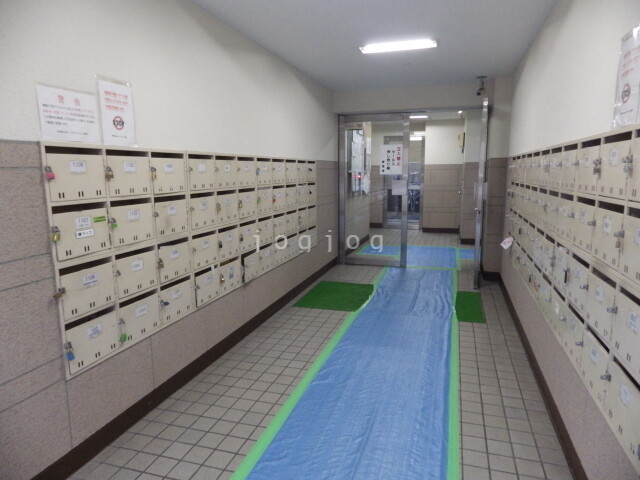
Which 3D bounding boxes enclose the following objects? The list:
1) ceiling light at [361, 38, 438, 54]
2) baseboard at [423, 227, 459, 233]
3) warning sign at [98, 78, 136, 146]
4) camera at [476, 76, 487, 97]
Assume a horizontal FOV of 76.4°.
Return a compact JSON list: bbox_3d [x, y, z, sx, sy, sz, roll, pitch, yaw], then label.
[{"bbox_3d":[0.645,-1.623,3.413,0.630,0.056,0.150,3,10,18],"label":"ceiling light"},{"bbox_3d":[2.666,-0.203,8.937,0.790,0.110,0.020,3,10,18],"label":"baseboard"},{"bbox_3d":[-1.000,-0.622,2.025,0.008,0.306,0.218,3,10,18],"label":"warning sign"},{"bbox_3d":[1.849,-1.762,4.653,0.115,0.200,0.095,-9,13,-41],"label":"camera"}]

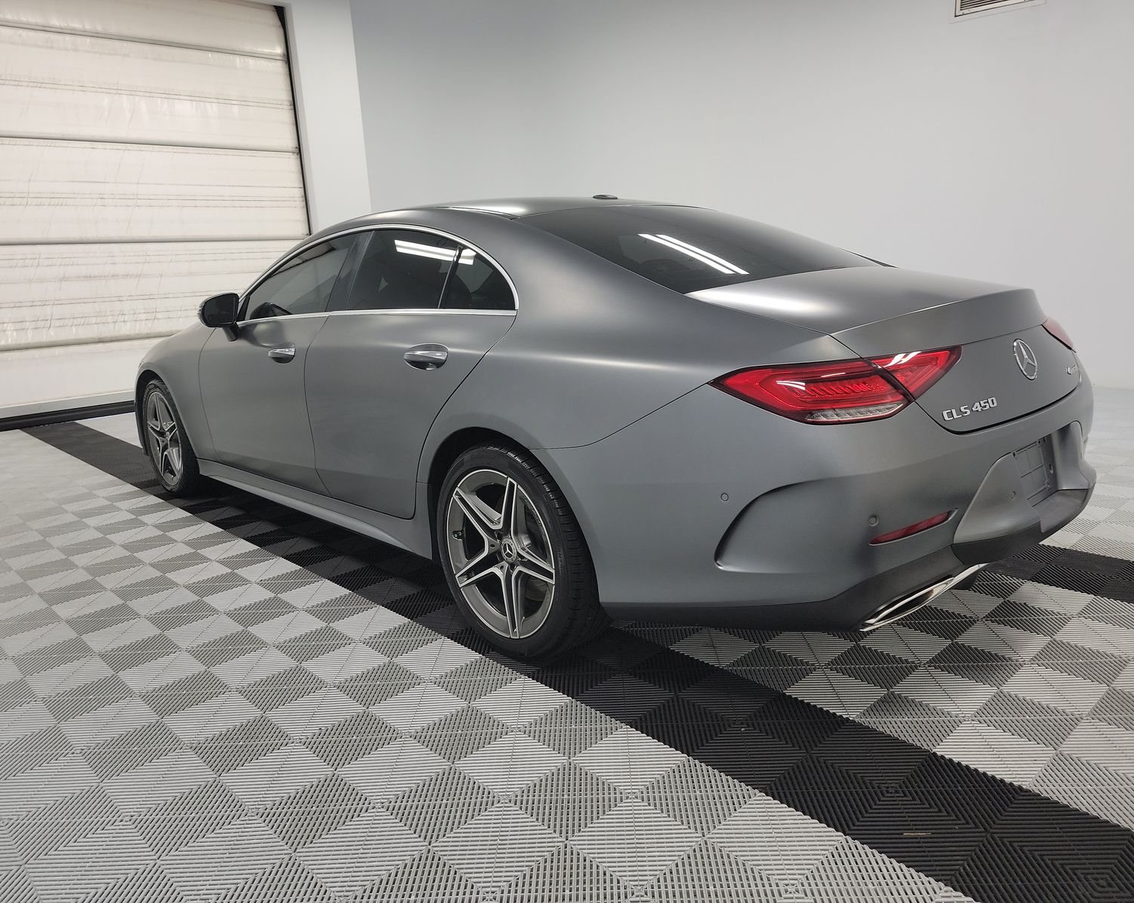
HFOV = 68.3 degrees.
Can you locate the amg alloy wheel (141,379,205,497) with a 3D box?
[{"bbox_3d":[-2.126,-0.091,4.640,0.245,0.668,0.668,-15,18,-42],"label":"amg alloy wheel"}]

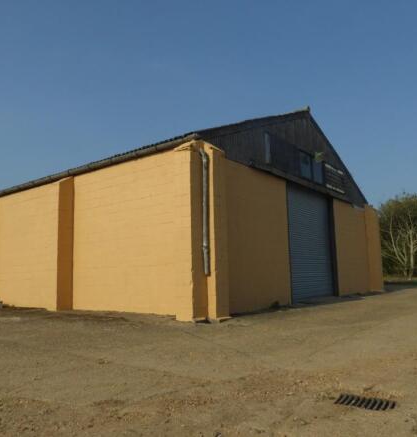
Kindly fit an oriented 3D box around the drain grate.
[{"bbox_3d":[1.349,1.596,3.470,0.481,0.040,0.283,-6,-9,31],"label":"drain grate"}]

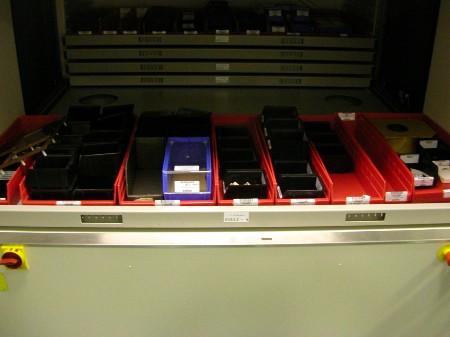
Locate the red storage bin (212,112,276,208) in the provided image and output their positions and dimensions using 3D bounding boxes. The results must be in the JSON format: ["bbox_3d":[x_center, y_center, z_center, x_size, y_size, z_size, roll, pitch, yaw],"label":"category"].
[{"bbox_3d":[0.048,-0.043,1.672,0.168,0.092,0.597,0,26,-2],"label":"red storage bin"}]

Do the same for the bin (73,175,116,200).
[{"bbox_3d":[-0.388,0.068,1.444,0.125,0.070,0.105,0,26,-2],"label":"bin"}]

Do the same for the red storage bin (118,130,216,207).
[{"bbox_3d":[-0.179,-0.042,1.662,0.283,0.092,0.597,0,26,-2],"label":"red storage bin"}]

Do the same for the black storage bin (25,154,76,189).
[{"bbox_3d":[-0.505,0.013,1.417,0.130,0.077,0.105,0,26,-2],"label":"black storage bin"}]

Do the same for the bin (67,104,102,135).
[{"bbox_3d":[-0.528,-0.175,1.781,0.130,0.080,0.120,0,26,-2],"label":"bin"}]

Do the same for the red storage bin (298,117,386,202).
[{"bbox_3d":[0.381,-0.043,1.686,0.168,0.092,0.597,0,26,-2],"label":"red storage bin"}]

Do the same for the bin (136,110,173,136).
[{"bbox_3d":[-0.258,-0.153,1.794,0.130,0.080,0.110,0,26,-2],"label":"bin"}]

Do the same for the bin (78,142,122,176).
[{"bbox_3d":[-0.389,-0.030,1.509,0.125,0.077,0.105,0,26,-2],"label":"bin"}]

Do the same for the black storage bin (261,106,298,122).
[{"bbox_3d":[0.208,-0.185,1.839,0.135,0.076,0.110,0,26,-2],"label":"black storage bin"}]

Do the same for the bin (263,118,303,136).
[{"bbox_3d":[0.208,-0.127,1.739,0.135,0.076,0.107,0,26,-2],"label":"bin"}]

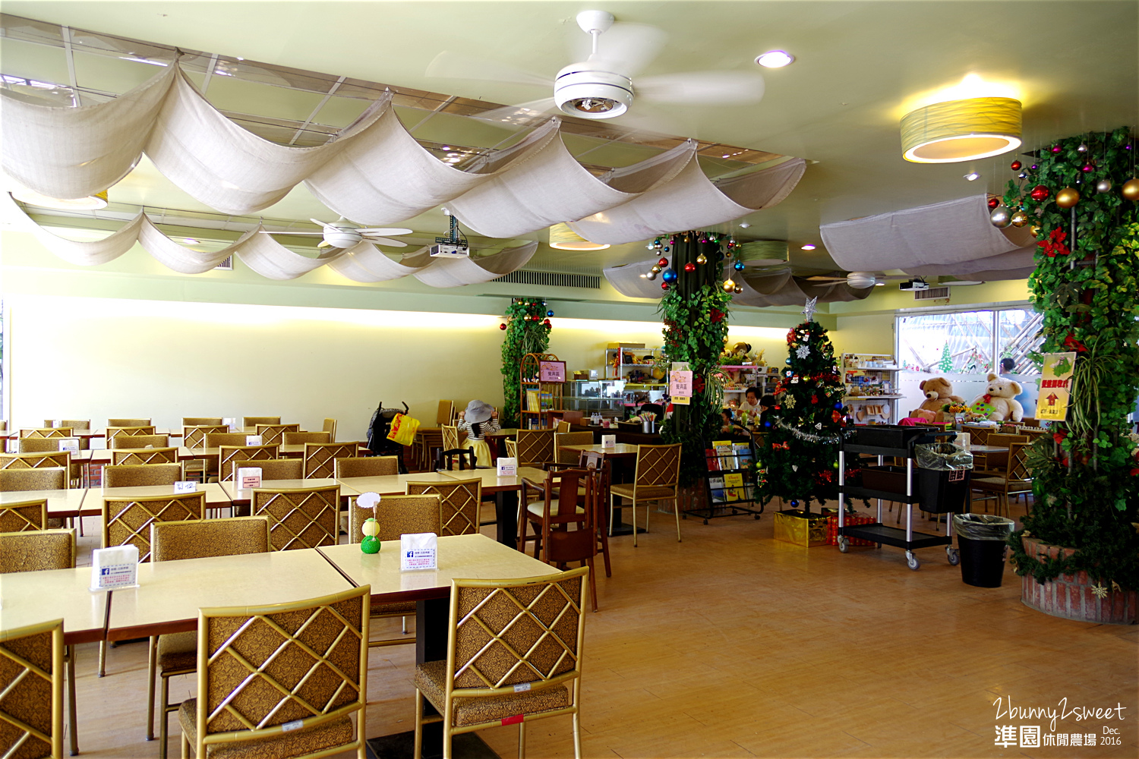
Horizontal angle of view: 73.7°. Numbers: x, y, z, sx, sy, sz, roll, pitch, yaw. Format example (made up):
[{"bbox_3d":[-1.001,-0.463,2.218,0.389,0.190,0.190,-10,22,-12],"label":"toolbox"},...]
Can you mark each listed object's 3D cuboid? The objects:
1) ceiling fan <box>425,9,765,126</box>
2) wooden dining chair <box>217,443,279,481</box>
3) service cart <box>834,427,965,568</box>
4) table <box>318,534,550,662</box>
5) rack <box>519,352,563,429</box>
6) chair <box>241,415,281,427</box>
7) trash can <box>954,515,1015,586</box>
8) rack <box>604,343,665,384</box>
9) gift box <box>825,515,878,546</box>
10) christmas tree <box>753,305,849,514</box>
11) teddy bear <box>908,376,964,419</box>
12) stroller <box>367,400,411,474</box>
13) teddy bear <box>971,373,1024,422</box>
[{"bbox_3d":[0.105,-1.322,3.177,1.420,0.385,1.420,1,1,-29],"label":"ceiling fan"},{"bbox_3d":[-2.694,0.951,6.344,0.460,0.860,0.530,0,0,-28],"label":"wooden dining chair"},{"bbox_3d":[2.583,0.914,6.025,0.480,1.020,0.820,1,1,-29],"label":"service cart"},{"bbox_3d":[-0.521,1.037,2.823,0.680,0.742,0.680,1,1,-26],"label":"table"},{"bbox_3d":[-0.373,0.520,10.042,0.330,1.710,0.590,1,1,-29],"label":"rack"},{"bbox_3d":[-3.780,0.904,9.413,0.460,0.855,0.510,1,1,-29],"label":"chair"},{"bbox_3d":[2.989,1.213,5.480,0.390,0.460,0.390,1,0,0],"label":"trash can"},{"bbox_3d":[1.142,0.447,12.979,0.910,1.880,0.460,0,0,-30],"label":"rack"},{"bbox_3d":[2.490,1.326,6.746,0.350,0.240,0.300,1,1,5],"label":"gift box"},{"bbox_3d":[2.143,0.281,6.710,1.000,2.020,1.000,1,1,-29],"label":"christmas tree"},{"bbox_3d":[6.091,0.347,12.600,0.620,0.800,0.720,0,1,-28],"label":"teddy bear"},{"bbox_3d":[-2.480,0.823,10.400,0.500,1.080,0.750,0,0,-40],"label":"stroller"},{"bbox_3d":[6.701,0.311,11.900,0.620,0.820,0.670,0,1,-28],"label":"teddy bear"}]

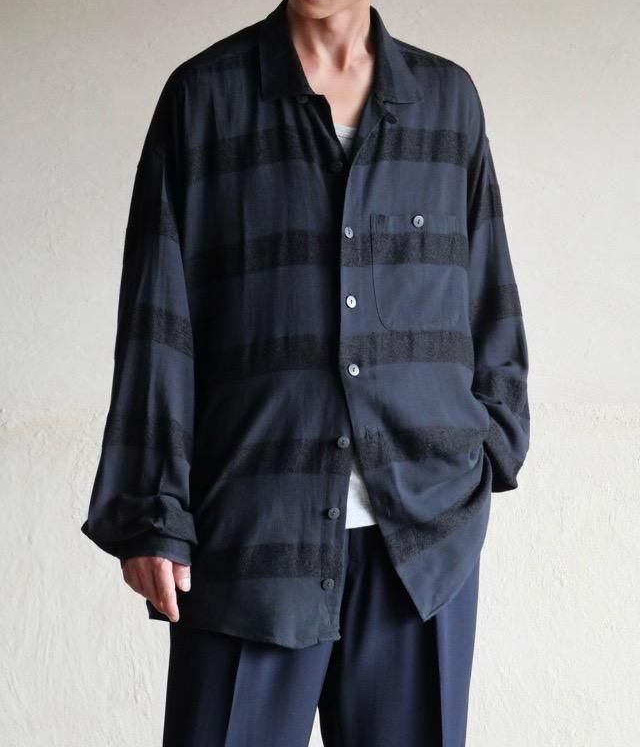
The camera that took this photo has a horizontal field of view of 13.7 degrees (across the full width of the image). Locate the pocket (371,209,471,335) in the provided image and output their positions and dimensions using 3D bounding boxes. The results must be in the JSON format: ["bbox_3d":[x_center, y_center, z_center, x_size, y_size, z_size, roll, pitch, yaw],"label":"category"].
[{"bbox_3d":[0.126,-0.130,3.400,0.130,0.150,0.022,1,-2,-16],"label":"pocket"}]

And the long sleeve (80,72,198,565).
[{"bbox_3d":[-0.234,-0.071,3.450,0.150,0.640,0.190,2,1,-12],"label":"long sleeve"}]

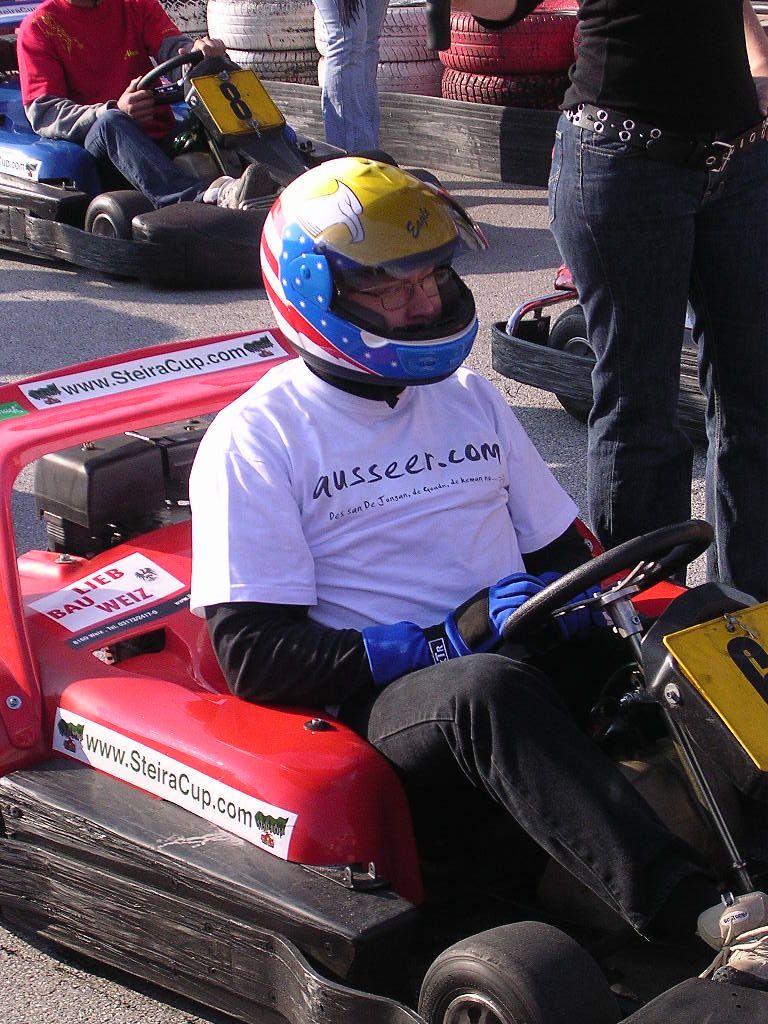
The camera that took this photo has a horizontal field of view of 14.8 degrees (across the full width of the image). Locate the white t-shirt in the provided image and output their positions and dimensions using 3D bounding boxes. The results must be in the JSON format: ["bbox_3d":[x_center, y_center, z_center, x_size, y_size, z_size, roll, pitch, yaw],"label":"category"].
[{"bbox_3d":[-0.010,0.005,4.262,0.340,0.440,0.550,12,18,40],"label":"white t-shirt"}]

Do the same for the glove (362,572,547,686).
[{"bbox_3d":[0.102,0.160,4.019,0.230,0.115,0.110,-15,14,2],"label":"glove"}]

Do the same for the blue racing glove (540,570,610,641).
[{"bbox_3d":[0.281,0.142,4.168,0.110,0.115,0.220,-1,23,-4],"label":"blue racing glove"}]

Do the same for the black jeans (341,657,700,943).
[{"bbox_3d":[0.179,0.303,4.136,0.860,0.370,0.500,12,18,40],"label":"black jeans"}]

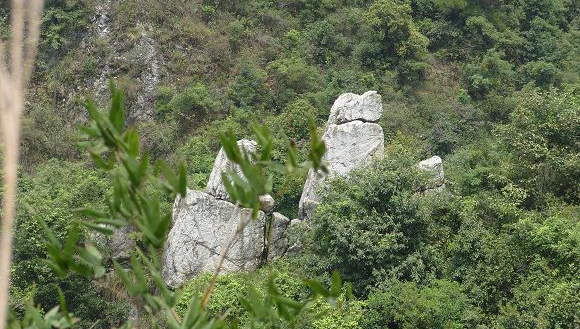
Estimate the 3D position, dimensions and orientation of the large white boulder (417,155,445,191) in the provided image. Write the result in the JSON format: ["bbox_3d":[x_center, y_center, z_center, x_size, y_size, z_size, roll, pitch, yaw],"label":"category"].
[{"bbox_3d":[5.549,0.377,85.000,1.200,1.400,1.100,0,6,0],"label":"large white boulder"}]

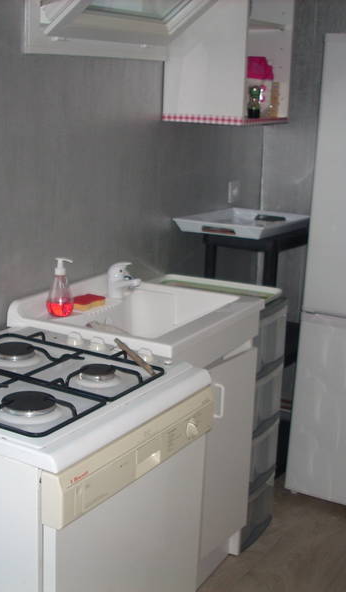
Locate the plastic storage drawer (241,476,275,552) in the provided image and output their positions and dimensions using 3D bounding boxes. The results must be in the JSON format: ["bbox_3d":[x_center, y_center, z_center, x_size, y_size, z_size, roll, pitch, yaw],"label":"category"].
[{"bbox_3d":[0.150,0.726,3.058,0.385,0.190,0.258,10,16,30],"label":"plastic storage drawer"}]

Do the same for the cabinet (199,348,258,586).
[{"bbox_3d":[-0.093,0.508,2.633,0.472,0.810,0.595,10,16,30],"label":"cabinet"}]

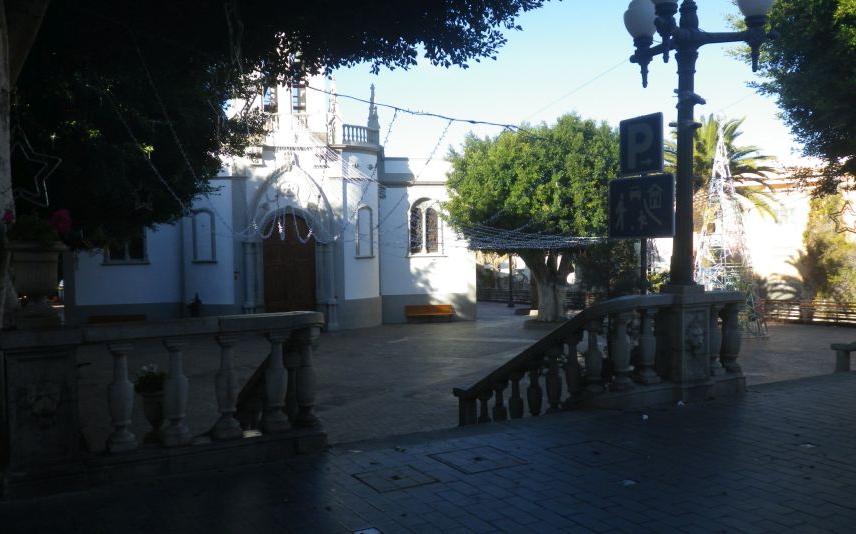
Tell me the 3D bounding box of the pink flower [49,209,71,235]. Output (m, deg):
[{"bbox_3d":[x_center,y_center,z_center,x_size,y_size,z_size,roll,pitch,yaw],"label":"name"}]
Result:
[{"bbox_3d":[-2.397,-0.297,4.600,0.145,0.165,0.145,-2,3,-26],"label":"pink flower"}]

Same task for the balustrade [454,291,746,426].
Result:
[{"bbox_3d":[1.712,1.170,7.727,2.049,1.900,2.531,-2,3,-26],"label":"balustrade"}]

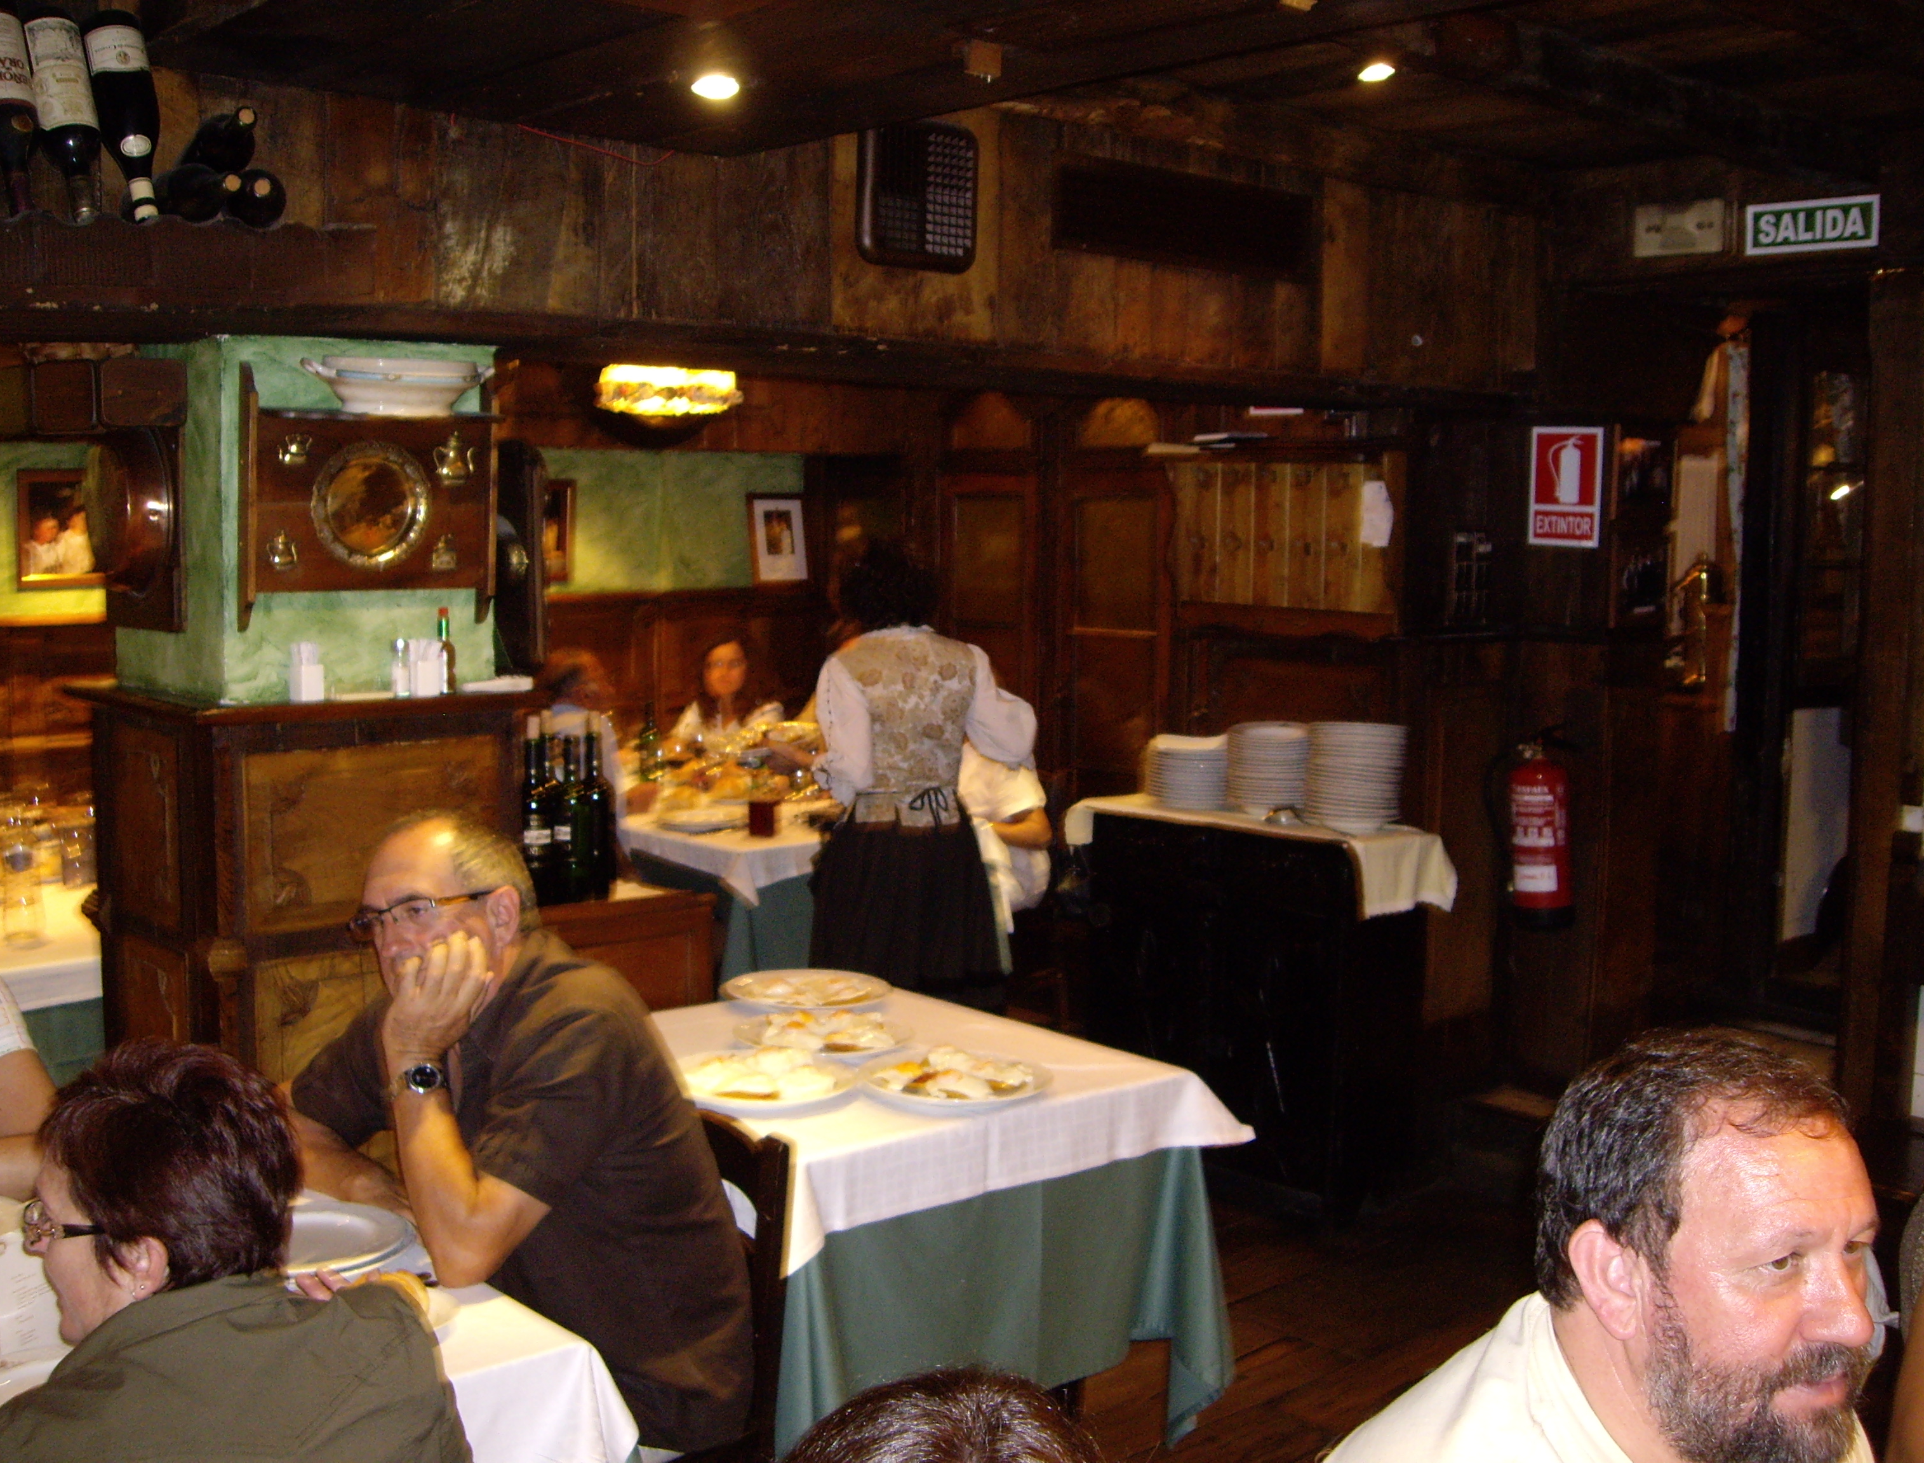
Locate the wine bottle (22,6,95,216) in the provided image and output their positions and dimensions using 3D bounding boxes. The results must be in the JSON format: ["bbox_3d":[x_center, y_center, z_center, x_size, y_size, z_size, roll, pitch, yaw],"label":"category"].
[{"bbox_3d":[-1.339,-0.926,3.200,0.076,0.300,0.076,-9,2,0],"label":"wine bottle"}]

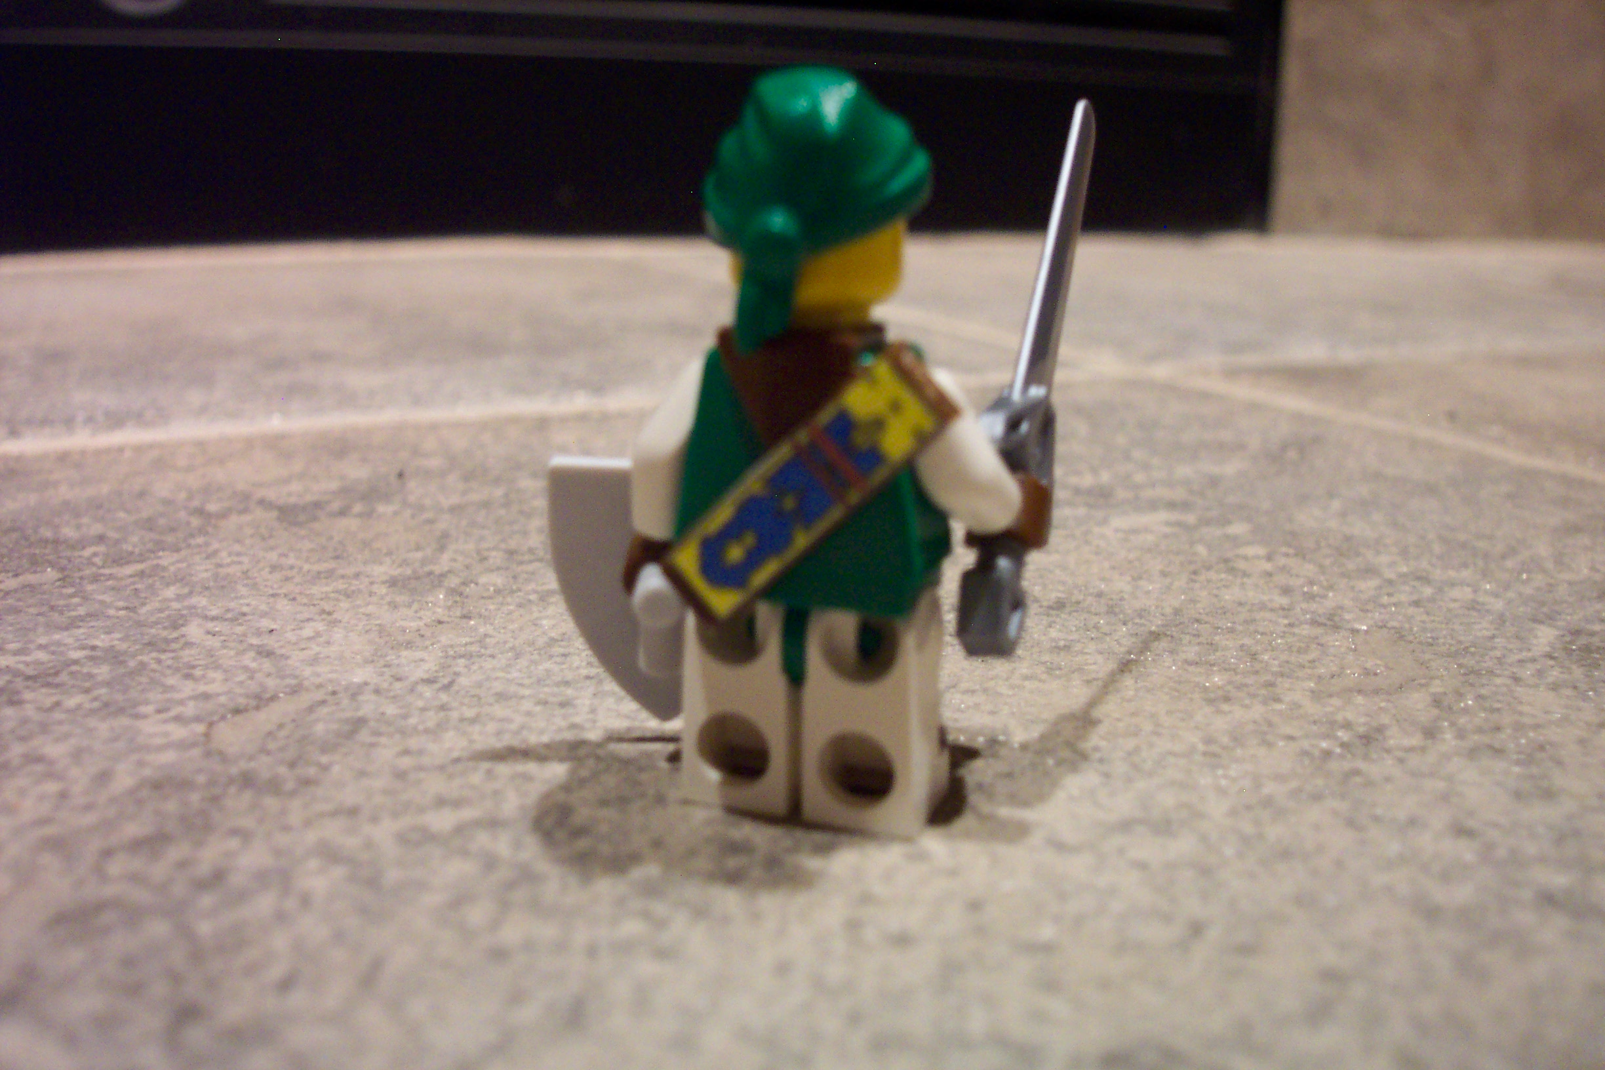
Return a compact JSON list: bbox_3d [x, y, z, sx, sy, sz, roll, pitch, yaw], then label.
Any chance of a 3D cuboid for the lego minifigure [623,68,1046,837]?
[{"bbox_3d":[0.001,-0.005,0.096,0.025,0.045,0.015,5,16,20],"label":"lego minifigure"}]

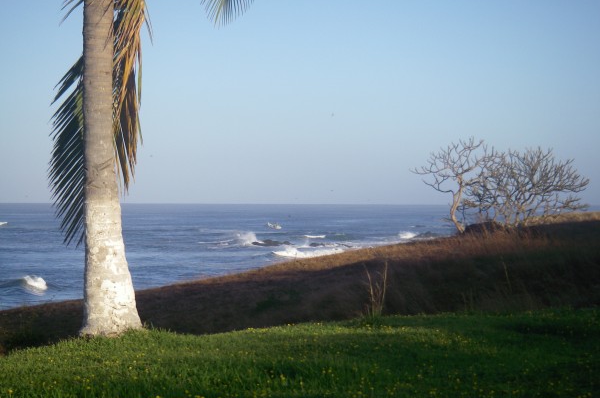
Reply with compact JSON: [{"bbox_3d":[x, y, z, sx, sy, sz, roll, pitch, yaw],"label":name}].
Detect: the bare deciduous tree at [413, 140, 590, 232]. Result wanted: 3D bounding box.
[{"bbox_3d":[5.812,-0.361,57.000,5.000,2.650,3.900,0,0,0],"label":"bare deciduous tree"}]

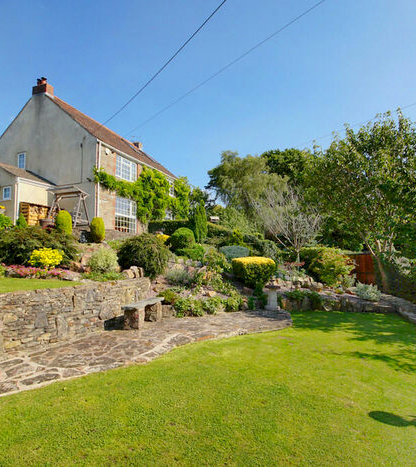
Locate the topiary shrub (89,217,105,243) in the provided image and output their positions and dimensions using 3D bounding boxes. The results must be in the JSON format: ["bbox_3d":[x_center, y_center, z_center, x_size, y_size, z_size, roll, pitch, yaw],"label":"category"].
[{"bbox_3d":[-4.533,-0.166,12.000,0.597,1.074,0.597,0,-5,0],"label":"topiary shrub"}]

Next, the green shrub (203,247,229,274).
[{"bbox_3d":[0.333,0.908,9.700,0.880,0.930,0.850,-1,-4,0],"label":"green shrub"}]

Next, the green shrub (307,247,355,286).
[{"bbox_3d":[4.032,1.086,9.600,1.420,1.250,1.300,1,-1,-6],"label":"green shrub"}]

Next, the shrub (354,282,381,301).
[{"bbox_3d":[4.854,1.757,8.850,0.706,0.563,0.706,0,-5,0],"label":"shrub"}]

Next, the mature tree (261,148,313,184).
[{"bbox_3d":[7.266,-3.332,27.000,6.000,9.200,6.000,-1,-4,0],"label":"mature tree"}]

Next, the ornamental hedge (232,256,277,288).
[{"bbox_3d":[1.419,1.232,9.100,1.300,1.030,1.120,-1,-4,0],"label":"ornamental hedge"}]

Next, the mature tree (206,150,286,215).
[{"bbox_3d":[3.279,-3.080,25.000,6.834,7.878,6.834,0,-5,0],"label":"mature tree"}]

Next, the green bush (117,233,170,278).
[{"bbox_3d":[-1.725,0.588,7.800,1.400,1.220,1.350,1,-1,-17],"label":"green bush"}]

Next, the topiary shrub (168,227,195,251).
[{"bbox_3d":[-0.936,0.209,10.500,0.920,0.860,0.920,0,-5,0],"label":"topiary shrub"}]

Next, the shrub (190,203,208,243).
[{"bbox_3d":[-0.396,-0.582,14.000,0.791,2.029,0.791,0,-5,0],"label":"shrub"}]

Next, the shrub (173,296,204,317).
[{"bbox_3d":[-0.508,1.902,7.600,0.820,0.520,0.620,-1,-4,0],"label":"shrub"}]

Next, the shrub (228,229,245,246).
[{"bbox_3d":[1.243,0.197,12.500,0.660,0.800,0.640,-1,-4,0],"label":"shrub"}]

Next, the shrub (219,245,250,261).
[{"bbox_3d":[0.963,0.727,10.600,1.120,0.680,1.000,1,-1,-3],"label":"shrub"}]

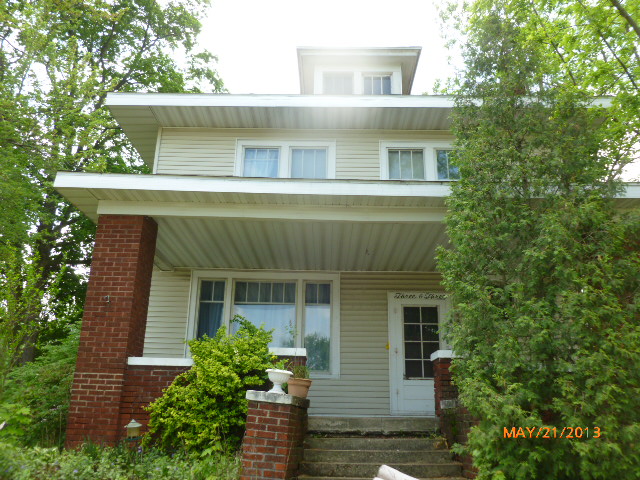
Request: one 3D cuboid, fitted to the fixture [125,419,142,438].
[{"bbox_3d":[-2.036,2.071,5.646,0.200,0.235,0.200,1,-19,1],"label":"fixture"}]

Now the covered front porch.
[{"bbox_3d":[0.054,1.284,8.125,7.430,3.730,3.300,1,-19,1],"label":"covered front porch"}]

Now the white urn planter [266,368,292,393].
[{"bbox_3d":[-0.415,1.423,5.164,0.280,0.225,0.280,6,-16,1],"label":"white urn planter"}]

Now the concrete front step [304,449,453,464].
[{"bbox_3d":[0.651,2.447,5.858,1.680,0.127,0.340,1,-19,1],"label":"concrete front step"}]

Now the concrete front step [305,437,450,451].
[{"bbox_3d":[0.654,2.439,6.210,1.670,0.128,0.340,1,-19,1],"label":"concrete front step"}]

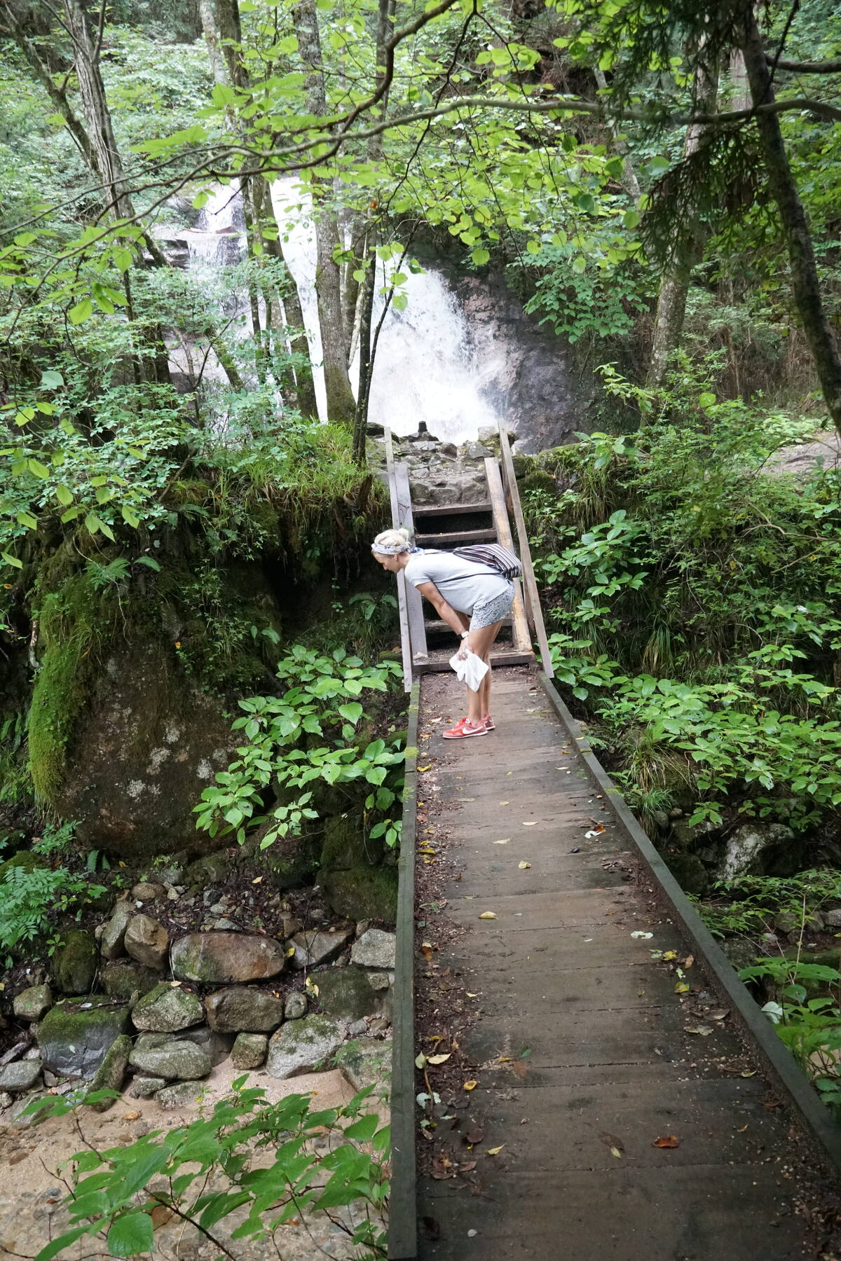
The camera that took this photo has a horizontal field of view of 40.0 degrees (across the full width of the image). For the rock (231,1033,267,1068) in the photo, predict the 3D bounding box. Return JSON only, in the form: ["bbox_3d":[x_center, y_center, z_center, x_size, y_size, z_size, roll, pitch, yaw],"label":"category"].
[{"bbox_3d":[-0.942,2.311,6.350,0.200,0.180,0.200,0,7,0],"label":"rock"}]

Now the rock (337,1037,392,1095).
[{"bbox_3d":[-0.282,2.357,6.250,0.330,0.250,0.330,0,7,0],"label":"rock"}]

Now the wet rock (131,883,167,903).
[{"bbox_3d":[-1.691,1.632,7.200,0.220,0.130,0.180,-4,8,-13],"label":"wet rock"}]

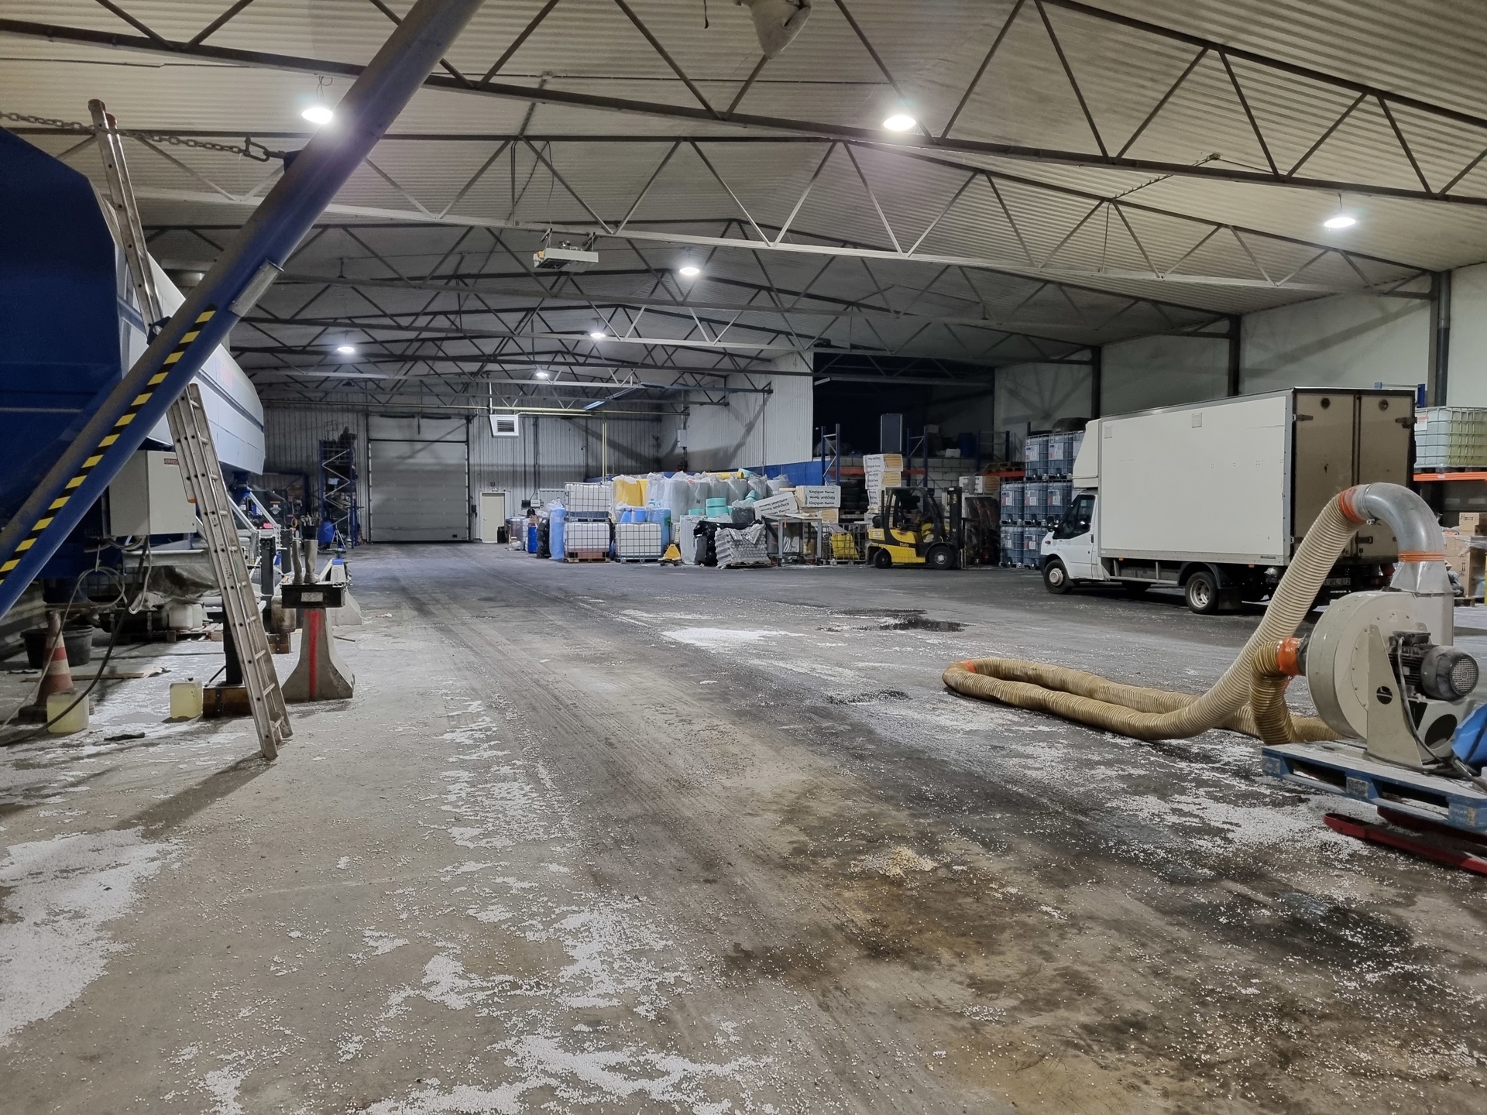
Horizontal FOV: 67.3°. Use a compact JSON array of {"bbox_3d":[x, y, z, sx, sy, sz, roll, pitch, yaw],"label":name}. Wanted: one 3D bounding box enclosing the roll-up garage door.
[{"bbox_3d":[-13.778,-3.314,47.496,4.118,5.421,0.150,-1,3,-19],"label":"roll-up garage door"}]

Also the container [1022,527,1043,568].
[{"bbox_3d":[8.009,-0.271,28.760,1.200,1.160,1.000,-1,3,-20],"label":"container"}]

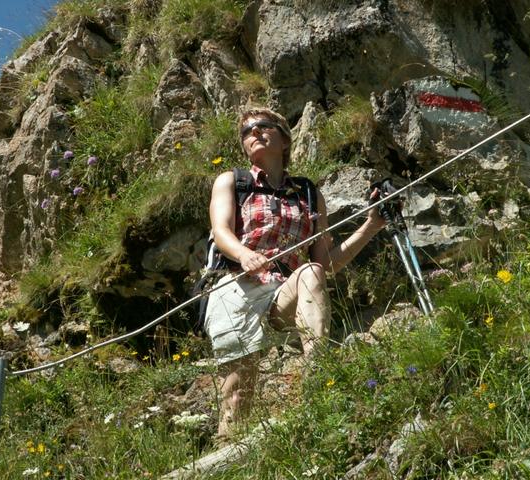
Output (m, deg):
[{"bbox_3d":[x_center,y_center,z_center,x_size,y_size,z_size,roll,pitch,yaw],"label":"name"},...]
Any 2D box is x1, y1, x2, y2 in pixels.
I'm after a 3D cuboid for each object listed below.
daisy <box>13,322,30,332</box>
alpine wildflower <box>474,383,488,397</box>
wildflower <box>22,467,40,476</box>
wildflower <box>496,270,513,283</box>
[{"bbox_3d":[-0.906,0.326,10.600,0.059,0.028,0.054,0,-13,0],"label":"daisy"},{"bbox_3d":[0.757,0.525,10.000,0.047,0.045,0.040,0,-13,0],"label":"alpine wildflower"},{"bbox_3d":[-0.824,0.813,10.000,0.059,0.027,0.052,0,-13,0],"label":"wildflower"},{"bbox_3d":[0.858,0.131,10.200,0.056,0.042,0.045,0,-13,0],"label":"wildflower"}]

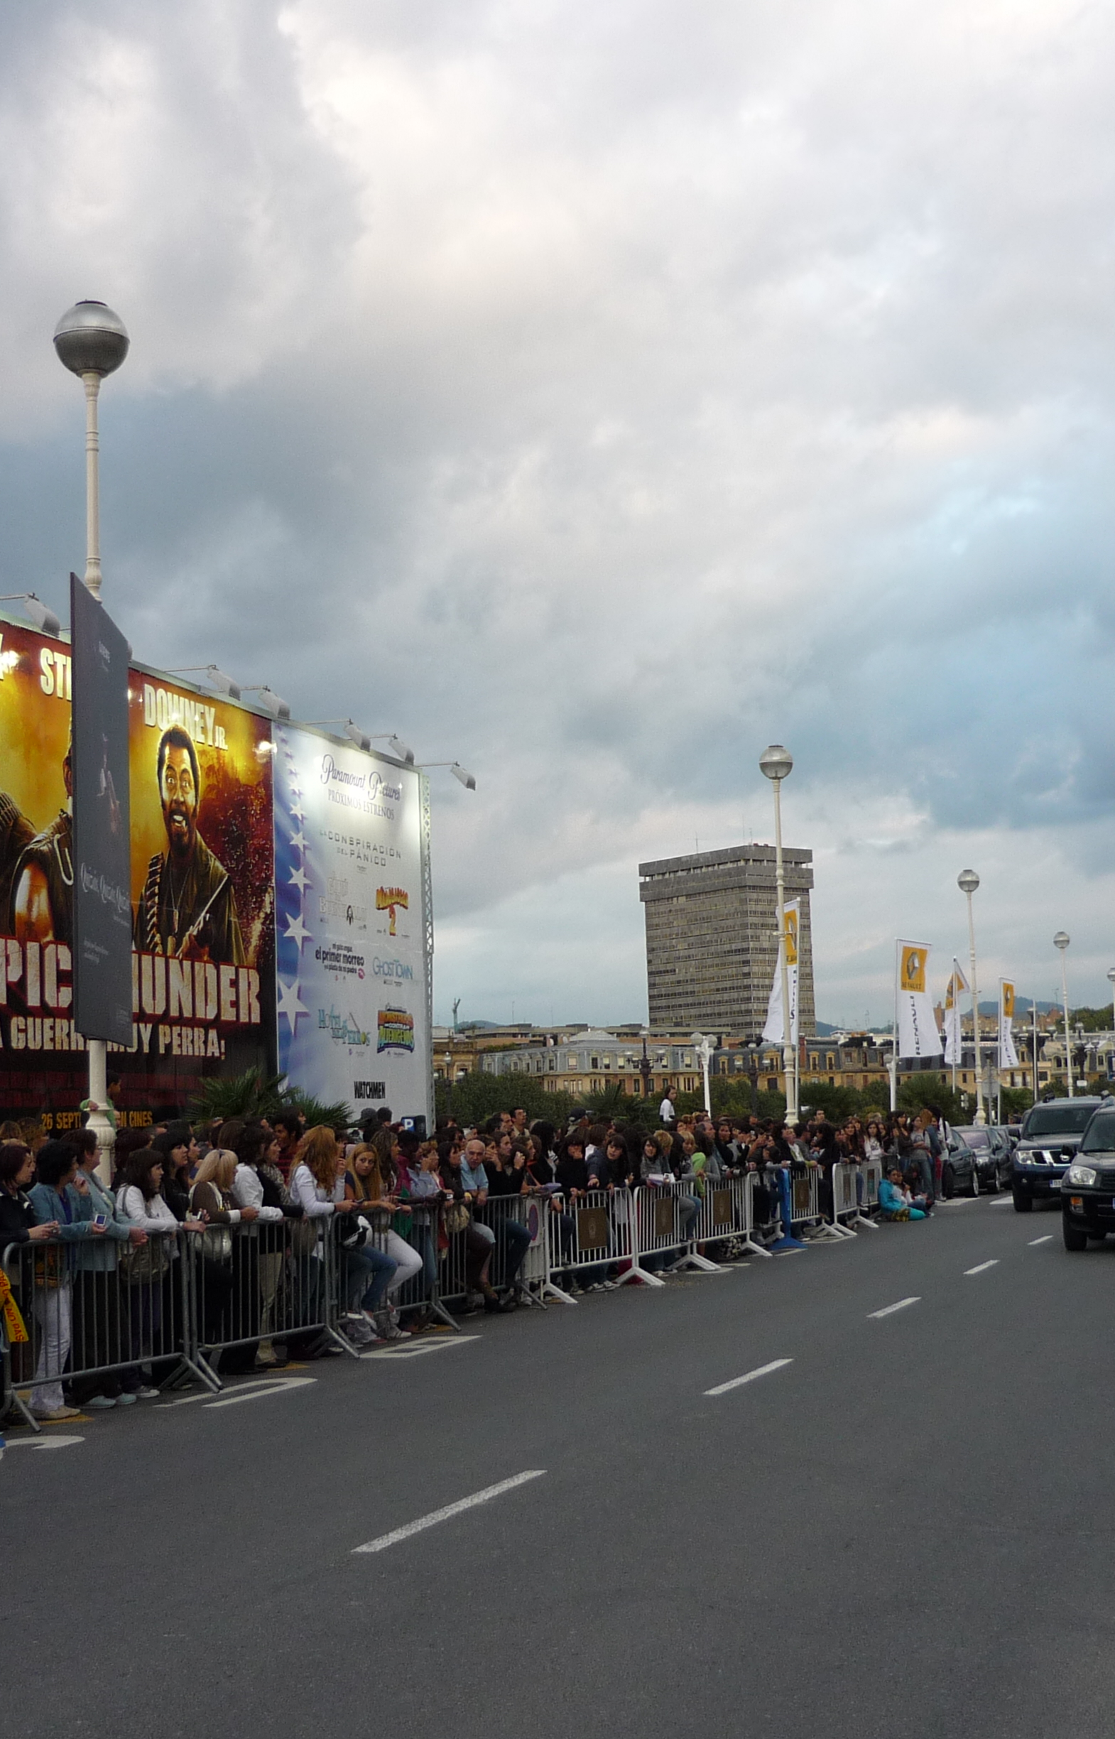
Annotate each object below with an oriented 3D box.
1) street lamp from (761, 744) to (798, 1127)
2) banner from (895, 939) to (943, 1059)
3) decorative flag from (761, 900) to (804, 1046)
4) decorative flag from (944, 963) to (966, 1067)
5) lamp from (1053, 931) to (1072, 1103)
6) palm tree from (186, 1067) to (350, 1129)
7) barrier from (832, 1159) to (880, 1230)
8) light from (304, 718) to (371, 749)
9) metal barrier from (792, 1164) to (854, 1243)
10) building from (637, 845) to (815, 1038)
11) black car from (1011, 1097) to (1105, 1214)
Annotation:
[{"bbox_3d":[4.463,1.995,42.927,0.660,8.970,0.660,-5,-7,19],"label":"street lamp"},{"bbox_3d":[9.717,3.488,59.588,1.450,3.200,0.200,1,-8,-28],"label":"banner"},{"bbox_3d":[4.705,2.149,46.000,0.950,3.050,0.250,-7,-8,35],"label":"decorative flag"},{"bbox_3d":[11.810,4.314,65.800,0.750,3.150,0.450,-1,-7,-10],"label":"decorative flag"},{"bbox_3d":[21.728,7.204,93.864,0.660,9.115,0.660,-4,-7,19],"label":"lamp"},{"bbox_3d":[-3.642,3.753,28.058,1.850,2.464,1.750,-4,-7,19],"label":"palm tree"},{"bbox_3d":[4.346,4.921,33.042,0.550,1.020,2.100,-5,-7,19],"label":"barrier"},{"bbox_3d":[-3.614,-2.250,36.598,1.050,0.500,0.500,-5,-7,19],"label":"light"},{"bbox_3d":[3.537,4.680,30.795,0.550,1.020,2.100,-5,-7,19],"label":"metal barrier"},{"bbox_3d":[46.346,33.632,586.241,24.000,72.000,40.000,3,-9,-39],"label":"building"},{"bbox_3d":[9.339,5.048,39.213,1.860,1.860,4.740,-5,-7,19],"label":"black car"}]

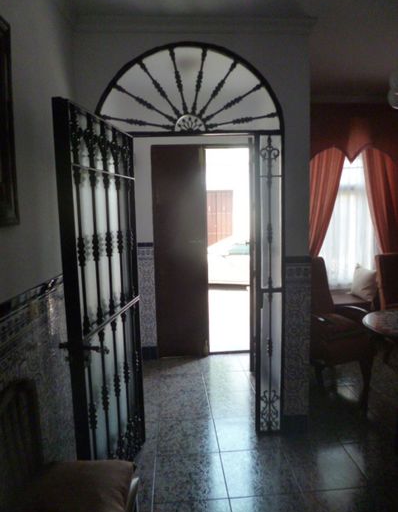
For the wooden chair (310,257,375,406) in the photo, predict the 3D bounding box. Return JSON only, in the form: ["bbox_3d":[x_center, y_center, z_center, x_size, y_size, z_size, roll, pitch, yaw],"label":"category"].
[{"bbox_3d":[1.206,0.585,3.136,0.550,1.120,0.550,2,7,32],"label":"wooden chair"}]

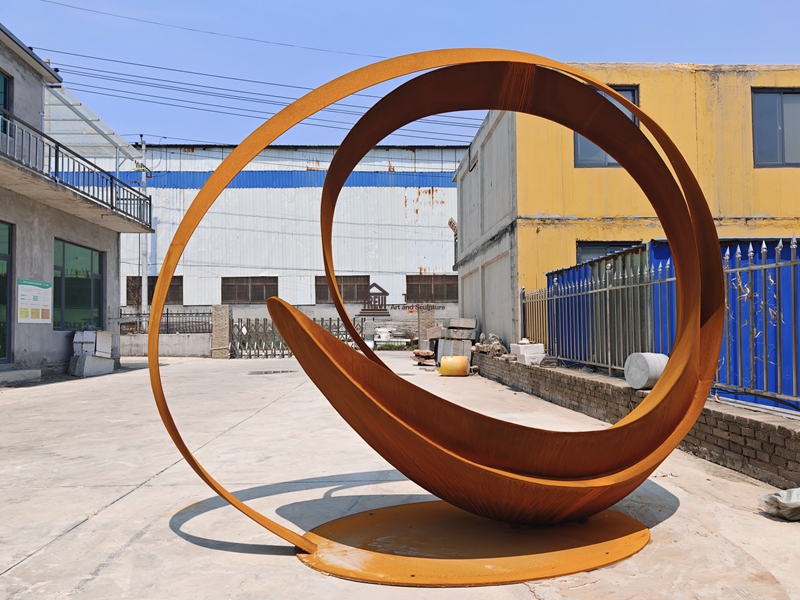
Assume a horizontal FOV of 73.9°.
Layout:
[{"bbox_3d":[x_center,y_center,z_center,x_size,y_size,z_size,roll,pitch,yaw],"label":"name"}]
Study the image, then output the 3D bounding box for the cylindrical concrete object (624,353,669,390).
[{"bbox_3d":[2.687,0.763,5.708,0.355,0.383,0.383,1,-3,-19],"label":"cylindrical concrete object"}]

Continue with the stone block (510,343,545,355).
[{"bbox_3d":[2.397,0.932,10.004,0.465,0.165,0.400,1,-3,-14],"label":"stone block"}]

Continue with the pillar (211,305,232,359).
[{"bbox_3d":[-6.226,1.130,18.728,0.570,1.849,0.530,0,-3,-3],"label":"pillar"}]

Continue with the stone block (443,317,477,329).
[{"bbox_3d":[1.570,0.616,14.036,0.690,0.235,0.500,1,-3,-15],"label":"stone block"}]

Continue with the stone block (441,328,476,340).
[{"bbox_3d":[1.550,0.917,14.114,0.690,0.260,0.660,1,-3,-15],"label":"stone block"}]

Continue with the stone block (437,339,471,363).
[{"bbox_3d":[1.455,1.459,14.171,0.520,0.760,0.880,1,-3,-20],"label":"stone block"}]

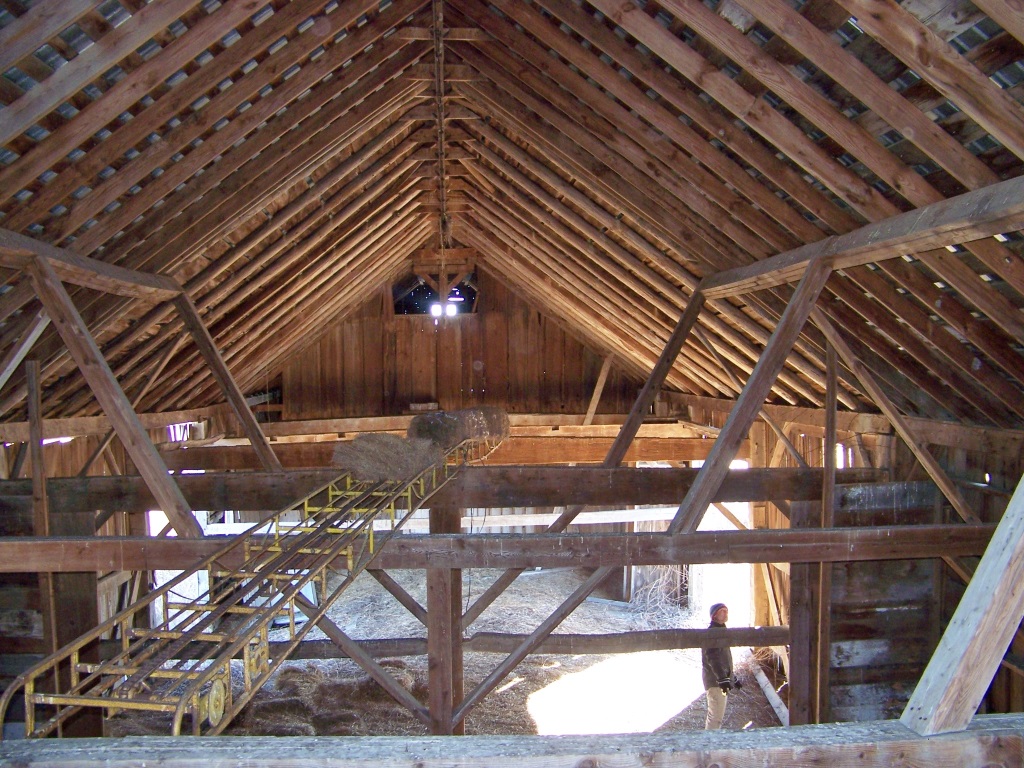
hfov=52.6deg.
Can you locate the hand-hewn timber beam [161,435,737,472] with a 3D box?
[{"bbox_3d":[-0.861,0.952,14.500,8.300,0.310,0.300,-1,1,-4],"label":"hand-hewn timber beam"}]

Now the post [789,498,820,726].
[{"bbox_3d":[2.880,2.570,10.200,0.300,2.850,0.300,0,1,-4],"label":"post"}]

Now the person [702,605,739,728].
[{"bbox_3d":[2.376,3.370,11.800,0.420,1.760,0.500,0,1,9],"label":"person"}]

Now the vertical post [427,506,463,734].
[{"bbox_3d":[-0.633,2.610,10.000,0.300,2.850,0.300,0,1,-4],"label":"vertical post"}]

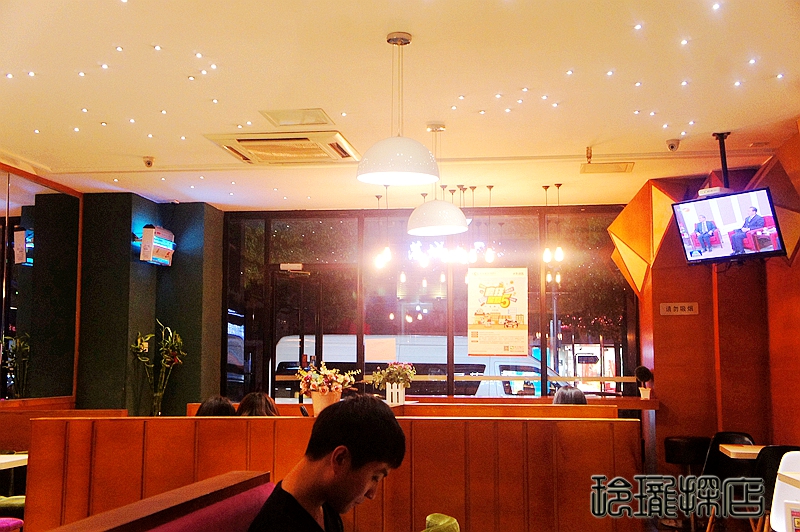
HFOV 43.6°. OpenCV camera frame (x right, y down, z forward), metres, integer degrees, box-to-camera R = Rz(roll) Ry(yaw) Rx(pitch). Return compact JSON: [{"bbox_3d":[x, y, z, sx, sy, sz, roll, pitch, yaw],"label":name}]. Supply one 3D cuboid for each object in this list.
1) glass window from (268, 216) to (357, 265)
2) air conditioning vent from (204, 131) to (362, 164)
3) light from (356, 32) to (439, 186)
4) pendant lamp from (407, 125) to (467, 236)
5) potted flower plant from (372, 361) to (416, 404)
[{"bbox_3d":[-0.874,-0.258,10.100,0.887,0.489,0.060,-1,-6,7],"label":"glass window"},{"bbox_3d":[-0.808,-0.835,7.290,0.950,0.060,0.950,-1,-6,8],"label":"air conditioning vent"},{"bbox_3d":[-0.008,-0.765,4.811,0.400,0.701,0.400,-1,-6,8],"label":"light"},{"bbox_3d":[0.242,-0.578,6.626,0.400,0.705,0.400,-1,-6,8],"label":"pendant lamp"},{"bbox_3d":[-0.032,0.676,5.750,0.250,0.260,0.220,-1,-6,8],"label":"potted flower plant"}]

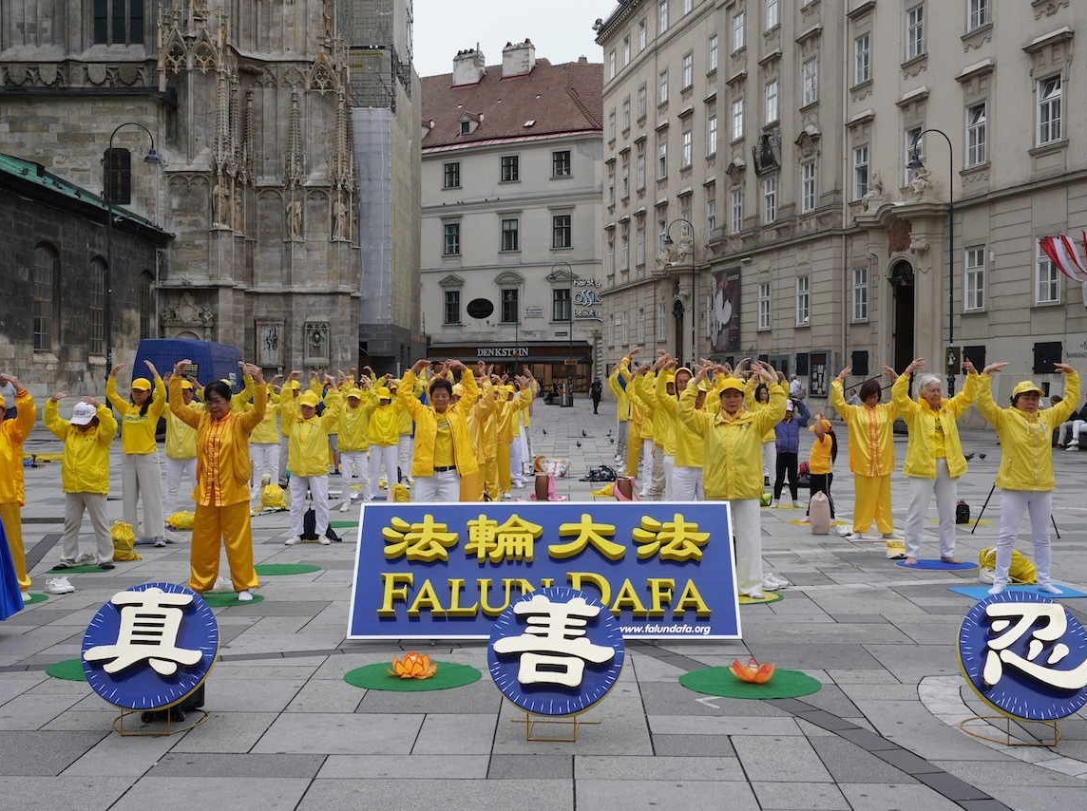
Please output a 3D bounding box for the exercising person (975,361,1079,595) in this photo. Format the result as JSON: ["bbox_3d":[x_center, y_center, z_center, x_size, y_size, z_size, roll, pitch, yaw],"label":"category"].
[{"bbox_3d":[3.666,0.534,9.980,0.780,1.730,0.420,0,1,0],"label":"exercising person"}]

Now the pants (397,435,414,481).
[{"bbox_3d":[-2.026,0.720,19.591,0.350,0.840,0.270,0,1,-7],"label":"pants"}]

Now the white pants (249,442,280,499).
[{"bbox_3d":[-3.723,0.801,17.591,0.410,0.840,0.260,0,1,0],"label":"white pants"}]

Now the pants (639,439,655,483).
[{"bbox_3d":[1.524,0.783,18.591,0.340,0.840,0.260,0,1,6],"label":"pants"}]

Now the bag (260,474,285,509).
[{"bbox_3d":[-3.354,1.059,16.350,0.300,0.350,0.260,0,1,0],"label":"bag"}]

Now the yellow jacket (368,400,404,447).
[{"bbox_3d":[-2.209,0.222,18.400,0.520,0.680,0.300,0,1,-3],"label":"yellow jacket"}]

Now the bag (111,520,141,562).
[{"bbox_3d":[-3.705,1.190,11.650,0.260,0.360,0.200,0,1,-9],"label":"bag"}]

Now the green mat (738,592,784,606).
[{"bbox_3d":[1.395,1.396,9.650,0.720,0.010,0.720,0,1,0],"label":"green mat"}]

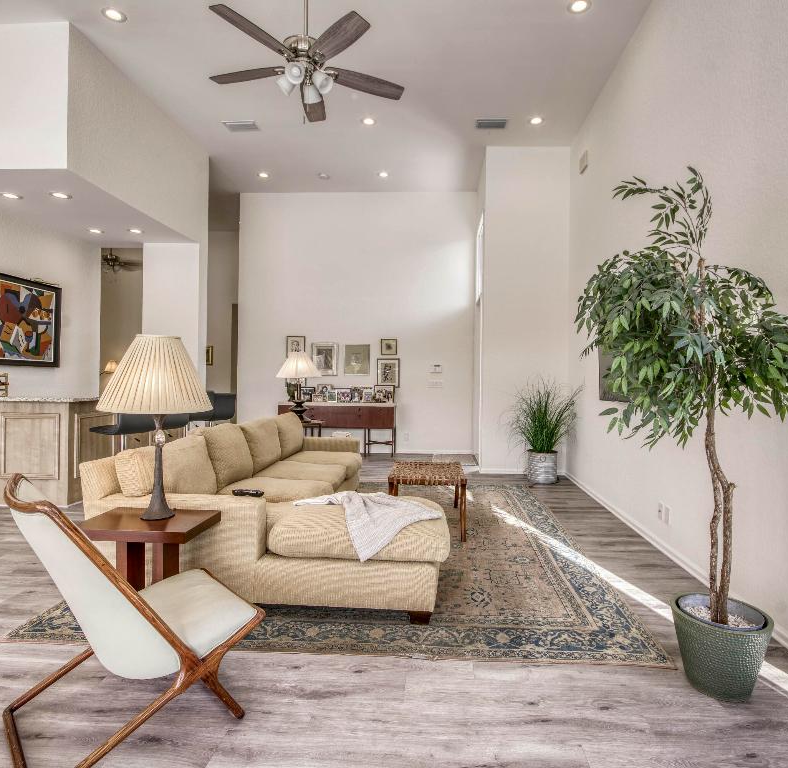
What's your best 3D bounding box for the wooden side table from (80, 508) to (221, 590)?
[{"bbox_3d":[-1.147,0.909,2.241,0.540,0.550,0.365,1,0,5],"label":"wooden side table"}]

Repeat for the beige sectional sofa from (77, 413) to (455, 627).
[{"bbox_3d":[-0.576,0.743,3.859,1.930,0.880,2.820,1,0,5],"label":"beige sectional sofa"}]

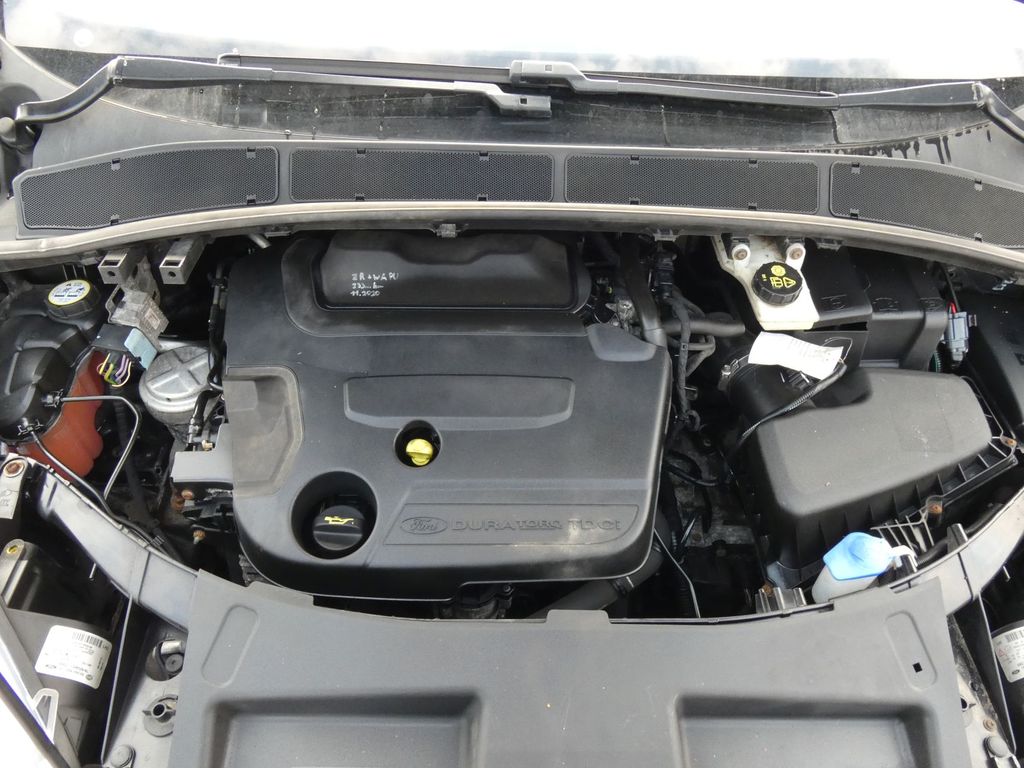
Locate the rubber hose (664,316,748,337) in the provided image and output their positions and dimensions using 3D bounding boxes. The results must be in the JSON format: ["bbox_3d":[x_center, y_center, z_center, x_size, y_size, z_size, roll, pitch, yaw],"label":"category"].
[{"bbox_3d":[0.279,-0.081,0.980,0.118,0.021,0.021,-1,53,1],"label":"rubber hose"}]

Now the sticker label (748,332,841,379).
[{"bbox_3d":[0.348,-0.034,0.837,0.096,0.012,0.051,13,67,18],"label":"sticker label"}]

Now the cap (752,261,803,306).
[{"bbox_3d":[0.342,-0.130,0.880,0.059,0.021,0.059,-1,53,1],"label":"cap"}]

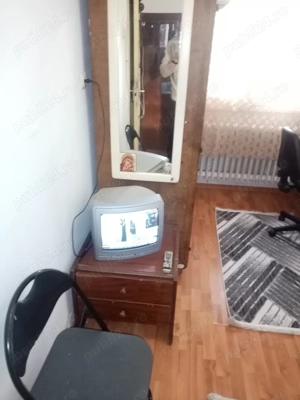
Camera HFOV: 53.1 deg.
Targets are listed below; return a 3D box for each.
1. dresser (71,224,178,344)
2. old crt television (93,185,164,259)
[{"bbox_3d":[-0.110,0.458,1.814,0.529,0.445,0.545,4,26,5],"label":"dresser"},{"bbox_3d":[-0.147,0.092,1.706,0.360,0.306,0.355,-5,26,-14],"label":"old crt television"}]

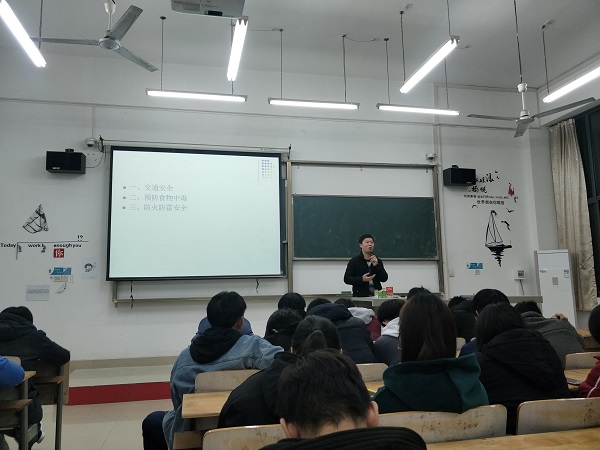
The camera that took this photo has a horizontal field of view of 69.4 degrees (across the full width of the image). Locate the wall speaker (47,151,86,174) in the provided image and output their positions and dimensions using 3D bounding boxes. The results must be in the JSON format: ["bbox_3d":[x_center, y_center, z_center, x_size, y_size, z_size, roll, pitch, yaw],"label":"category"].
[{"bbox_3d":[-3.164,-0.835,5.880,0.432,0.251,0.187,1,-8,-12],"label":"wall speaker"}]

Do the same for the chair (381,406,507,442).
[{"bbox_3d":[0.383,0.988,1.494,0.460,0.800,0.470,1,-8,-13],"label":"chair"}]

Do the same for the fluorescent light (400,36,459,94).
[{"bbox_3d":[1.437,-1.765,4.899,0.100,0.075,1.230,1,-8,-12],"label":"fluorescent light"}]

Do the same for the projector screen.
[{"bbox_3d":[-1.448,-0.162,6.217,2.410,1.881,0.050,1,-8,-12],"label":"projector screen"}]

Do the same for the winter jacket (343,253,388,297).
[{"bbox_3d":[0.908,0.688,5.938,0.580,0.680,0.350,1,-8,-16],"label":"winter jacket"}]

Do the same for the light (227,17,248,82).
[{"bbox_3d":[-0.654,-1.782,4.497,0.105,0.075,1.230,1,-8,-12],"label":"light"}]

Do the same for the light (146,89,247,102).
[{"bbox_3d":[-1.278,-1.603,5.416,1.228,0.070,0.090,1,-8,-13],"label":"light"}]

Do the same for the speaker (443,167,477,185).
[{"bbox_3d":[2.758,-0.811,7.476,0.450,0.270,0.250,0,-2,-10],"label":"speaker"}]

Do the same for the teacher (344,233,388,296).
[{"bbox_3d":[0.920,0.983,5.898,0.590,1.719,0.380,1,-8,-16],"label":"teacher"}]

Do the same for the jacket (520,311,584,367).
[{"bbox_3d":[1.518,0.841,2.769,0.470,0.580,0.450,1,-8,-13],"label":"jacket"}]

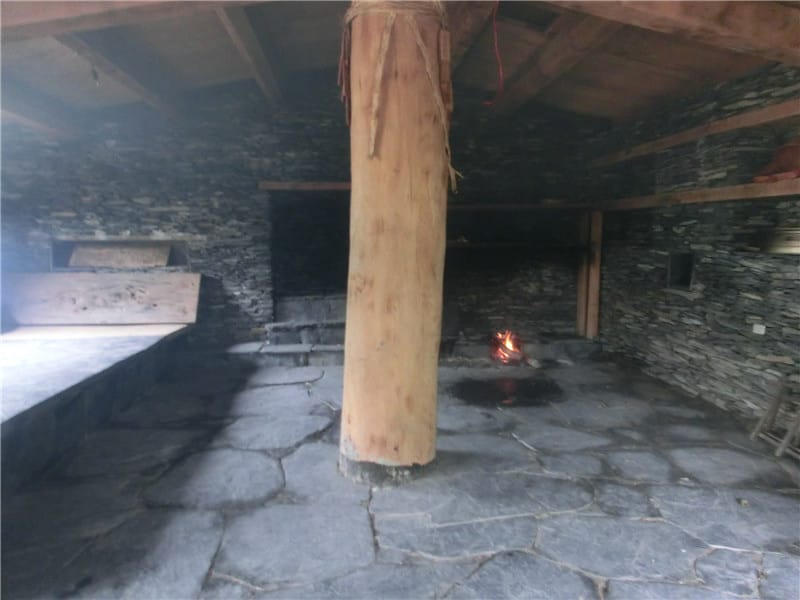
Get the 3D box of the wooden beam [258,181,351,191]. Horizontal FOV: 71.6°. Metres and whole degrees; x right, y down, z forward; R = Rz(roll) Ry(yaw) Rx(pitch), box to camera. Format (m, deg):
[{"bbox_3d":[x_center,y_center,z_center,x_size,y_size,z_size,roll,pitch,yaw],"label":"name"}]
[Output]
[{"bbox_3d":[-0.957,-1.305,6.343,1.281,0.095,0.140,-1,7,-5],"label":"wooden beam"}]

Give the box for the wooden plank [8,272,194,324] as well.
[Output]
[{"bbox_3d":[-2.962,-0.014,5.579,1.820,0.554,0.049,0,-21,-6],"label":"wooden plank"}]

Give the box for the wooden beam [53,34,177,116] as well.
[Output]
[{"bbox_3d":[-2.329,-1.864,4.551,0.154,0.175,2.688,0,7,-6],"label":"wooden beam"}]

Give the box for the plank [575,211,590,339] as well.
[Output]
[{"bbox_3d":[2.189,-0.314,6.748,0.126,1.533,0.098,0,7,-6],"label":"plank"}]

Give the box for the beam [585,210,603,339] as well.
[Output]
[{"bbox_3d":[2.309,-0.300,6.663,0.140,1.547,0.098,0,7,-6],"label":"beam"}]

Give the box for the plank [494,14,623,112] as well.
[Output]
[{"bbox_3d":[1.311,-2.050,4.885,0.238,0.189,2.688,0,7,-6],"label":"plank"}]

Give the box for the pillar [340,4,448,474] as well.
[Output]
[{"bbox_3d":[-0.036,-0.343,3.200,0.546,2.576,0.546,0,7,-6],"label":"pillar"}]

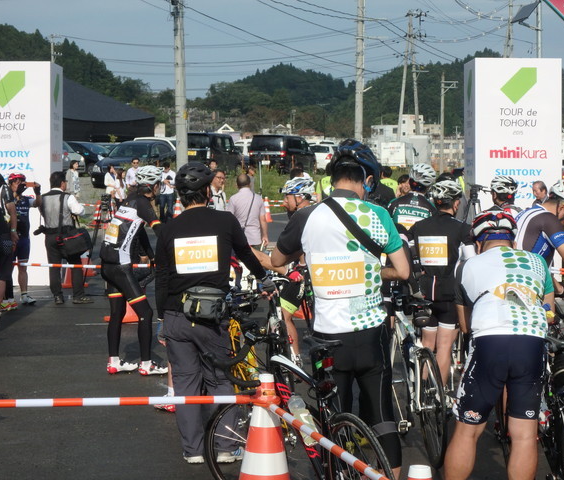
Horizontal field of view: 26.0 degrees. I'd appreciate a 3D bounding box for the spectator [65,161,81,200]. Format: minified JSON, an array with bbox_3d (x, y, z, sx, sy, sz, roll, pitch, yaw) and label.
[{"bbox_3d":[-5.075,-1.124,29.747,0.320,1.600,0.430,2,4,28],"label":"spectator"}]

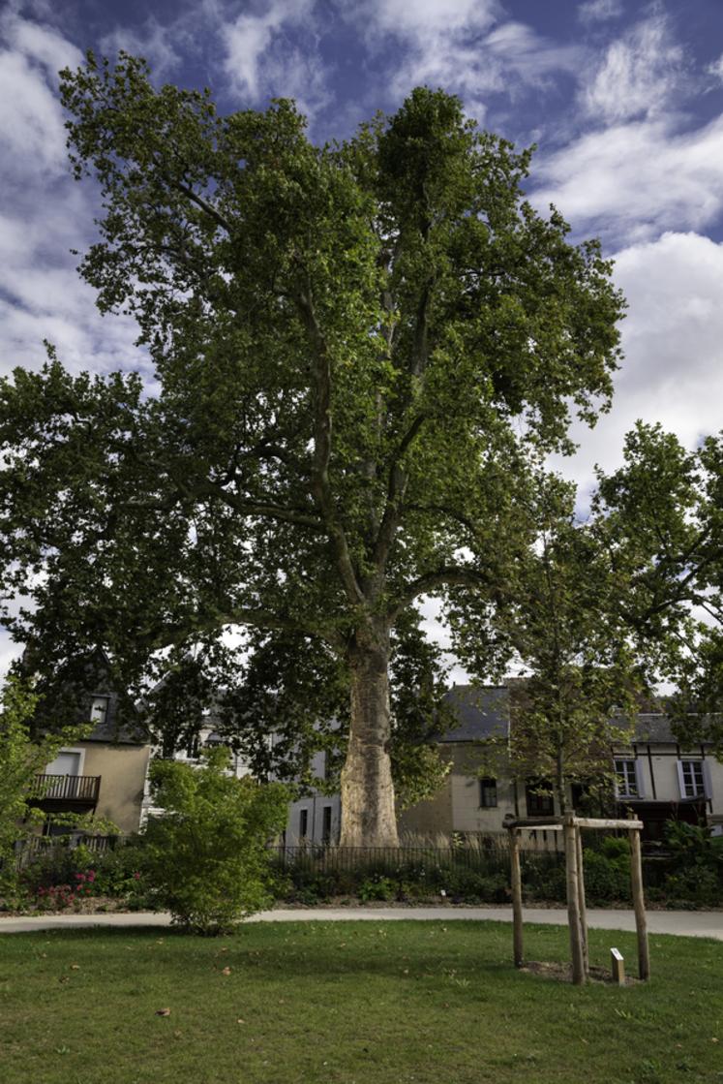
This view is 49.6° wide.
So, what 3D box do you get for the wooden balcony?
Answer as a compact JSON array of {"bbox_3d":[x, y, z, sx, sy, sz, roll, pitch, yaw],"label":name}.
[{"bbox_3d":[-12.879,10.738,33.721,3.083,1.338,0.950,9,-23,-20],"label":"wooden balcony"}]

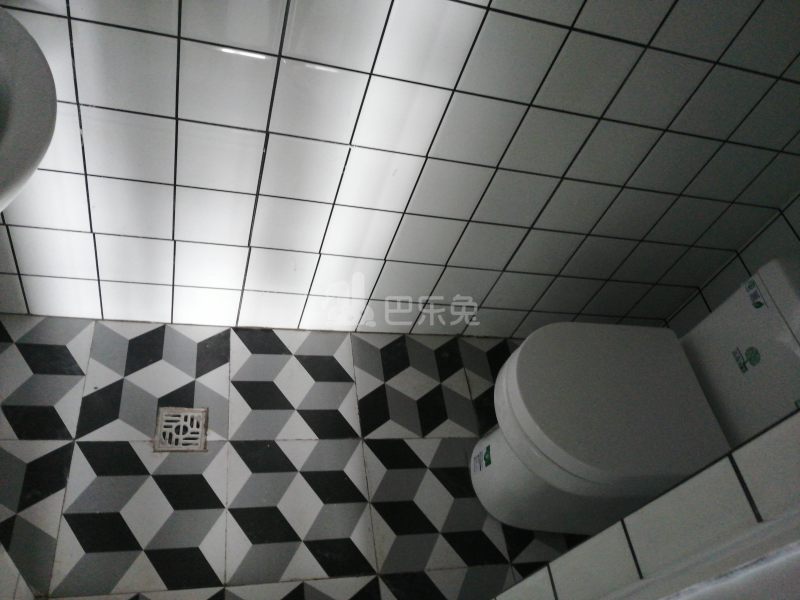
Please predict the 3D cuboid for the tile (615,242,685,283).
[{"bbox_3d":[0.628,-0.095,1.576,0.147,0.146,0.010,4,51,-18],"label":"tile"}]

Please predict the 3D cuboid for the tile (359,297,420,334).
[{"bbox_3d":[-0.025,0.043,1.605,0.149,0.136,0.010,4,51,-18],"label":"tile"}]

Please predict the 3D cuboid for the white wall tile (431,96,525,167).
[{"bbox_3d":[0.144,-0.317,1.166,0.147,0.146,0.010,4,51,-18],"label":"white wall tile"}]

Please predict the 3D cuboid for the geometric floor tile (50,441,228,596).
[{"bbox_3d":[-0.492,0.413,1.221,0.299,0.010,0.299,4,51,-18],"label":"geometric floor tile"}]

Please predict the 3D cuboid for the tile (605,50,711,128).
[{"bbox_3d":[0.472,-0.387,1.150,0.147,0.146,0.010,4,51,-18],"label":"tile"}]

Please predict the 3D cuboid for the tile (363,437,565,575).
[{"bbox_3d":[0.076,0.453,1.405,0.300,0.010,0.300,4,51,-18],"label":"tile"}]

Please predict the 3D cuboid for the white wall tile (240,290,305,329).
[{"bbox_3d":[-0.311,0.023,1.515,0.147,0.140,0.010,4,51,-18],"label":"white wall tile"}]

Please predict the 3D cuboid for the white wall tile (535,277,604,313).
[{"bbox_3d":[0.443,-0.014,1.639,0.148,0.148,0.010,4,51,-18],"label":"white wall tile"}]

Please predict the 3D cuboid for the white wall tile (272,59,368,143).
[{"bbox_3d":[-0.141,-0.338,1.074,0.147,0.146,0.010,4,51,-18],"label":"white wall tile"}]

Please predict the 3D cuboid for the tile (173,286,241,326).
[{"bbox_3d":[-0.453,0.013,1.467,0.147,0.140,0.010,4,51,-18],"label":"tile"}]

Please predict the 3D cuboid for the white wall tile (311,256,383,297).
[{"bbox_3d":[-0.126,-0.054,1.452,0.149,0.149,0.010,4,51,-18],"label":"white wall tile"}]

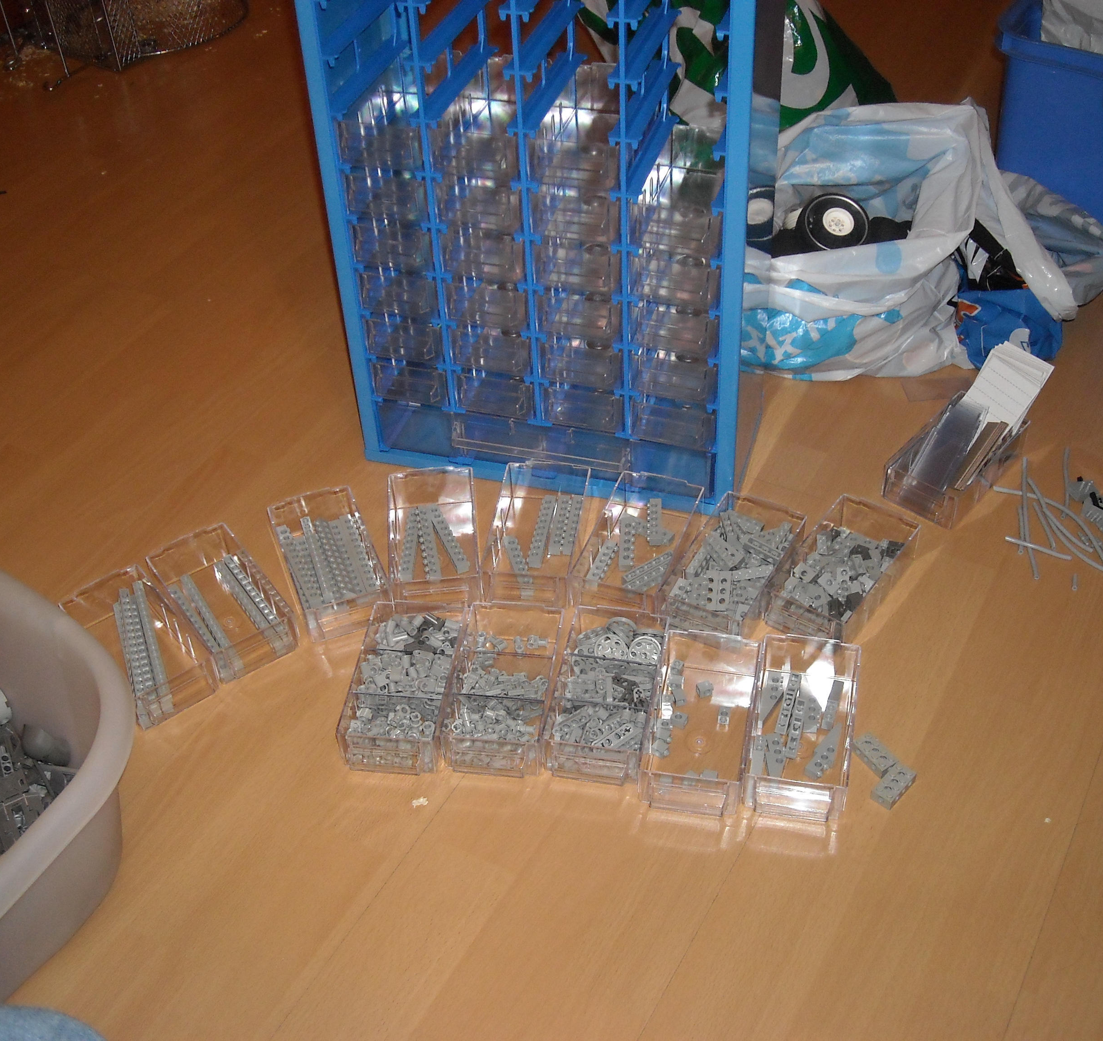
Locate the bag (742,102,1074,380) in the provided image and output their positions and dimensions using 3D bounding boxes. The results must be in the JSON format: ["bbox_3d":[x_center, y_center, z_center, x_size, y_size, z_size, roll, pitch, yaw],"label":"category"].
[{"bbox_3d":[0.298,-0.264,1.290,0.286,0.179,0.179,-3,41,0],"label":"bag"}]

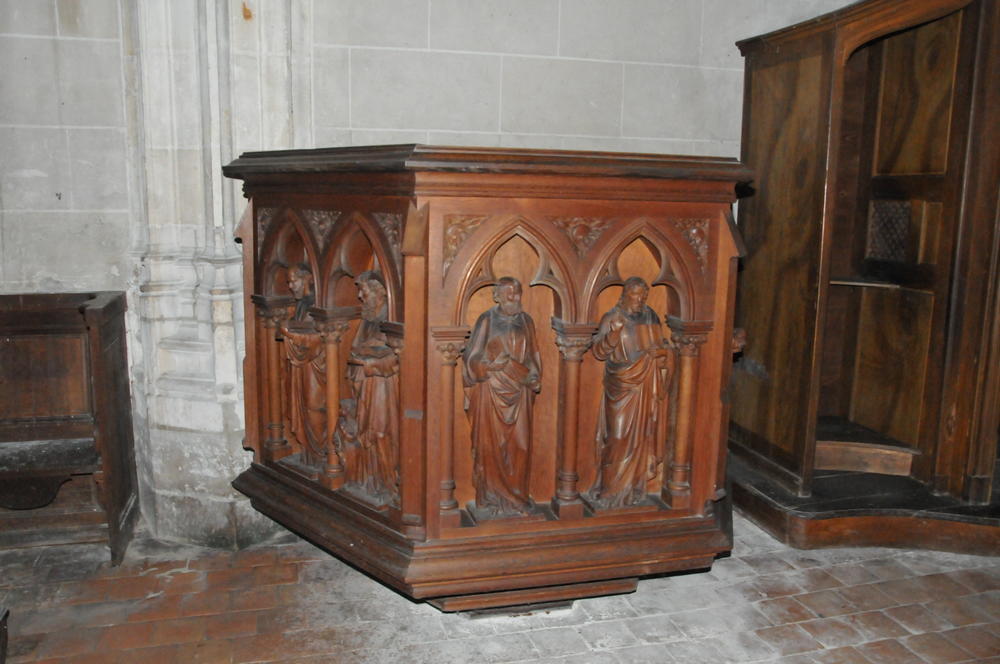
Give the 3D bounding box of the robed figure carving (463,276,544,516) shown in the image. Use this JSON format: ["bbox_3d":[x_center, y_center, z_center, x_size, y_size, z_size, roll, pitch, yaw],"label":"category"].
[{"bbox_3d":[0.009,0.185,2.047,0.207,0.657,0.105,-1,10,-14],"label":"robed figure carving"}]

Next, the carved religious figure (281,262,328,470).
[{"bbox_3d":[-0.611,0.112,2.379,0.190,0.654,0.105,10,13,43],"label":"carved religious figure"}]

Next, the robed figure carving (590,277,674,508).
[{"bbox_3d":[0.352,0.177,2.130,0.207,0.659,0.105,-1,10,-14],"label":"robed figure carving"}]

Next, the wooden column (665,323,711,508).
[{"bbox_3d":[0.525,0.234,2.167,0.098,0.543,0.112,-1,10,-14],"label":"wooden column"}]

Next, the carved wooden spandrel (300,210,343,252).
[{"bbox_3d":[-0.553,-0.313,2.332,0.210,0.134,0.030,11,13,43],"label":"carved wooden spandrel"}]

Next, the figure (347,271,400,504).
[{"bbox_3d":[-0.359,0.160,2.144,0.193,0.657,0.105,10,13,43],"label":"figure"}]

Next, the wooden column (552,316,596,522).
[{"bbox_3d":[0.191,0.240,2.086,0.099,0.543,0.112,-1,10,-14],"label":"wooden column"}]

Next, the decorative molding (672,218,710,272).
[{"bbox_3d":[0.520,-0.231,2.040,0.106,0.147,0.025,-1,10,-14],"label":"decorative molding"}]

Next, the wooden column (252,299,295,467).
[{"bbox_3d":[-0.735,0.150,2.483,0.095,0.543,0.112,10,13,43],"label":"wooden column"}]

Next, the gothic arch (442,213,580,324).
[{"bbox_3d":[0.038,-0.163,1.968,0.335,0.287,0.087,-1,10,-14],"label":"gothic arch"}]

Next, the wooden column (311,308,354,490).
[{"bbox_3d":[-0.499,0.194,2.263,0.095,0.543,0.112,10,13,43],"label":"wooden column"}]

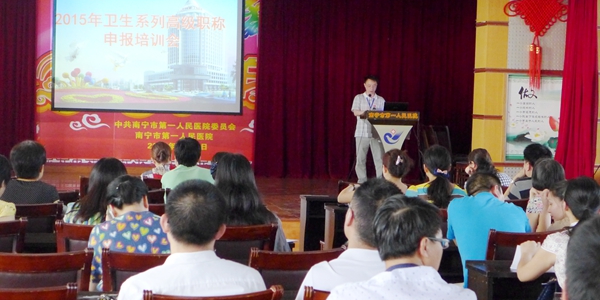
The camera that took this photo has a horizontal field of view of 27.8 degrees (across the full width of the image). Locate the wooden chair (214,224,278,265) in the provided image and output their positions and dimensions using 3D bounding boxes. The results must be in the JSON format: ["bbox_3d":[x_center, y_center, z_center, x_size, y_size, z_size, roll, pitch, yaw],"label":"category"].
[{"bbox_3d":[-0.398,0.829,6.173,0.460,0.950,0.550,1,2,-14],"label":"wooden chair"}]

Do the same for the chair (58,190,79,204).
[{"bbox_3d":[-1.672,0.692,7.851,0.470,0.920,0.560,1,3,-10],"label":"chair"}]

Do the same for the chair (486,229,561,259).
[{"bbox_3d":[1.068,0.863,6.321,0.460,0.950,0.550,1,2,-17],"label":"chair"}]

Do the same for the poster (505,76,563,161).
[{"bbox_3d":[2.536,-0.342,12.900,0.683,0.925,0.040,1,3,-10],"label":"poster"}]

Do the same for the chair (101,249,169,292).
[{"bbox_3d":[-0.635,0.849,5.272,0.470,0.920,0.560,1,3,-11],"label":"chair"}]

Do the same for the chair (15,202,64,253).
[{"bbox_3d":[-1.618,0.732,7.059,0.470,0.920,0.560,1,3,-10],"label":"chair"}]

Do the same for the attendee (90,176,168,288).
[{"bbox_3d":[-0.753,0.720,5.300,0.450,1.210,0.750,1,2,-10],"label":"attendee"}]

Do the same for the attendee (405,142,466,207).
[{"bbox_3d":[0.869,0.578,8.459,0.470,1.240,0.780,1,3,-10],"label":"attendee"}]

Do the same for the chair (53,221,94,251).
[{"bbox_3d":[-1.032,0.812,6.185,0.460,0.950,0.550,1,2,-13],"label":"chair"}]

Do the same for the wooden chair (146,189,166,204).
[{"bbox_3d":[-1.132,0.692,8.175,0.470,0.920,0.560,1,3,-10],"label":"wooden chair"}]

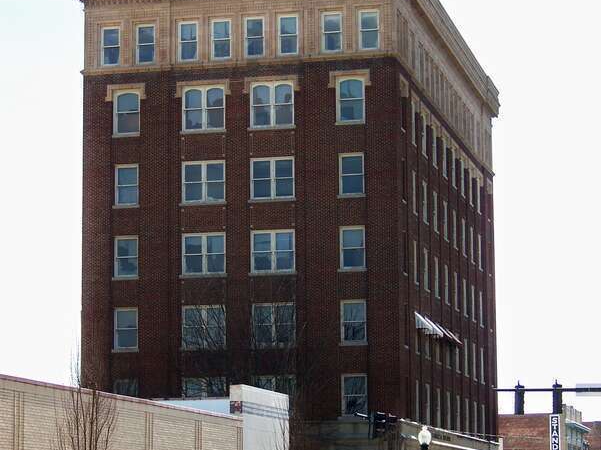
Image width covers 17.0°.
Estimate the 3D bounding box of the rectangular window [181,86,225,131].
[{"bbox_3d":[-4.358,-5.242,91.610,1.997,2.038,0.150,-2,-8,13],"label":"rectangular window"}]

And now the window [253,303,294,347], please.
[{"bbox_3d":[-1.183,4.438,89.491,1.975,1.908,0.160,-2,-9,13],"label":"window"}]

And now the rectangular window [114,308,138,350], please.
[{"bbox_3d":[-7.982,4.748,92.293,1.140,1.960,0.160,-2,-8,13],"label":"rectangular window"}]

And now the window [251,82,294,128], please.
[{"bbox_3d":[-1.283,-5.523,92.210,2.020,2.200,0.160,-2,-8,13],"label":"window"}]

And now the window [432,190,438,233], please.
[{"bbox_3d":[6.533,-0.622,98.254,0.150,1.900,1.750,-2,-8,13],"label":"window"}]

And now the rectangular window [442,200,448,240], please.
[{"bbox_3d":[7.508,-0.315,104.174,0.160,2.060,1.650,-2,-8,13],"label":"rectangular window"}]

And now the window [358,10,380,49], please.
[{"bbox_3d":[3.078,-8.776,90.422,0.918,1.808,0.160,-2,-9,13],"label":"window"}]

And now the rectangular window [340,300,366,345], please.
[{"bbox_3d":[2.403,4.296,88.717,1.115,1.884,0.150,-2,-8,13],"label":"rectangular window"}]

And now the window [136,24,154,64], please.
[{"bbox_3d":[-7.139,-8.315,92.749,0.906,1.790,0.160,-2,-9,13],"label":"window"}]

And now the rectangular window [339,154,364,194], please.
[{"bbox_3d":[2.332,-2.213,89.644,1.115,1.892,0.150,-2,-8,13],"label":"rectangular window"}]

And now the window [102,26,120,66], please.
[{"bbox_3d":[-8.639,-8.143,92.242,0.900,1.780,0.150,-2,-8,13],"label":"window"}]

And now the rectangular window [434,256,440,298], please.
[{"bbox_3d":[6.654,2.565,98.135,0.140,1.900,1.120,-2,-8,13],"label":"rectangular window"}]

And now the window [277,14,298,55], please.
[{"bbox_3d":[-0.552,-8.625,91.251,0.969,1.905,0.160,-2,-9,13],"label":"window"}]

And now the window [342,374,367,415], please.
[{"bbox_3d":[2.371,7.452,88.218,1.131,1.826,0.160,-2,-9,13],"label":"window"}]

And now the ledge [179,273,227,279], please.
[{"bbox_3d":[-4.325,2.287,89.692,2.200,0.150,0.220,-2,-8,13],"label":"ledge"}]

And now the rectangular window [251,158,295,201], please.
[{"bbox_3d":[-1.183,-2.063,90.433,1.972,1.892,0.150,-2,-8,13],"label":"rectangular window"}]

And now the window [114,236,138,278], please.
[{"bbox_3d":[-7.846,1.447,90.716,1.110,1.870,0.150,-2,-8,13],"label":"window"}]

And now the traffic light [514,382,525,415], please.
[{"bbox_3d":[8.273,6.566,76.000,0.380,1.250,0.400,-2,-8,13],"label":"traffic light"}]

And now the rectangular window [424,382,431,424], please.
[{"bbox_3d":[5.892,8.384,93.757,0.150,1.900,1.750,-2,-8,13],"label":"rectangular window"}]

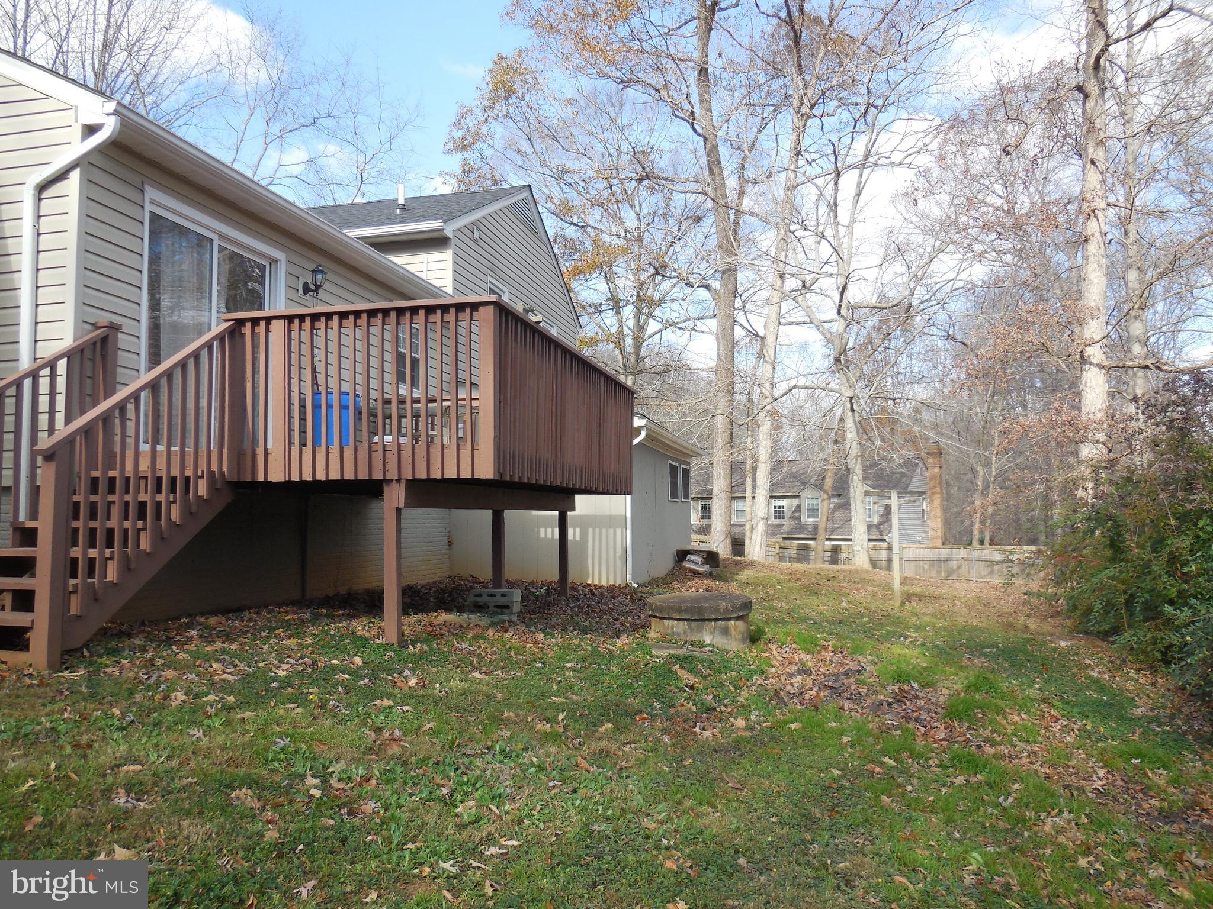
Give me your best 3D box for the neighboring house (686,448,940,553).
[{"bbox_3d":[12.480,3.408,54.553,14.400,7.600,10.000,-3,-5,34],"label":"neighboring house"}]

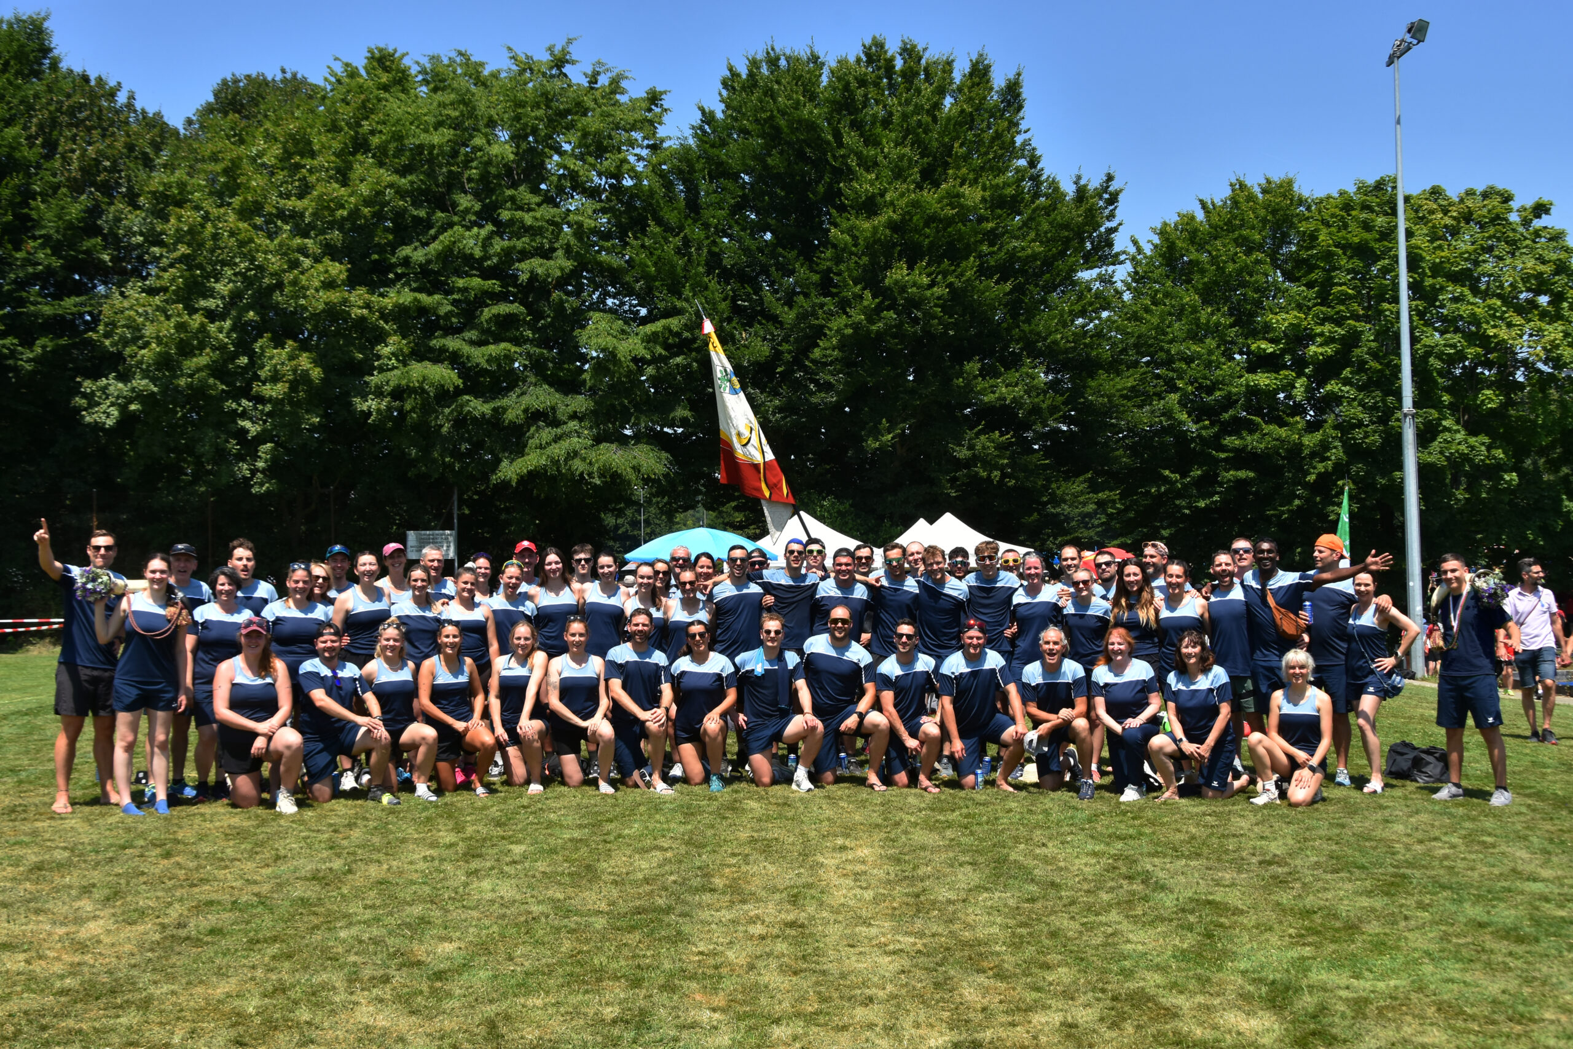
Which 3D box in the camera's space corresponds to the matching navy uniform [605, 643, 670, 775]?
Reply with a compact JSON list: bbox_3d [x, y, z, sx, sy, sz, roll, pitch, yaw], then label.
[{"bbox_3d":[-1.058,1.316,11.550,0.460,0.920,0.460,-1,-2,-8],"label":"matching navy uniform"}]

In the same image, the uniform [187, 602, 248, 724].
[{"bbox_3d":[-4.061,0.991,11.600,0.470,0.890,0.320,0,-3,-14],"label":"uniform"}]

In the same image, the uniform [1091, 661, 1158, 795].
[{"bbox_3d":[2.456,1.459,11.750,0.520,0.970,0.550,-1,-2,6],"label":"uniform"}]

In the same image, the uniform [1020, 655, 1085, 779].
[{"bbox_3d":[1.868,1.358,11.350,0.480,0.840,0.450,-1,-2,-4],"label":"uniform"}]

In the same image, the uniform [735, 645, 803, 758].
[{"bbox_3d":[-0.120,1.239,11.250,0.470,0.770,0.400,0,-1,-7],"label":"uniform"}]

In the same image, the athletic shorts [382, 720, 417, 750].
[{"bbox_3d":[-2.683,1.461,11.150,0.340,0.270,0.340,0,-1,-14],"label":"athletic shorts"}]

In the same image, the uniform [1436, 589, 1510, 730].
[{"bbox_3d":[4.887,0.961,11.500,0.540,1.000,0.340,-3,-3,34],"label":"uniform"}]

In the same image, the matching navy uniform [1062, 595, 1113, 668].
[{"bbox_3d":[2.305,0.821,12.350,0.420,0.580,0.270,-1,-2,5],"label":"matching navy uniform"}]

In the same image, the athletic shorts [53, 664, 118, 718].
[{"bbox_3d":[-4.615,1.080,10.650,0.420,0.390,0.280,-1,-2,-12],"label":"athletic shorts"}]

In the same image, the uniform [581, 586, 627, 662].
[{"bbox_3d":[-1.384,0.743,12.300,0.370,0.580,0.260,-1,-2,-5],"label":"uniform"}]

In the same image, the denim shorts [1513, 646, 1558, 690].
[{"bbox_3d":[7.379,1.413,15.900,0.430,0.420,0.310,-1,-2,0],"label":"denim shorts"}]

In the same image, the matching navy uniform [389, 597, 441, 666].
[{"bbox_3d":[-2.732,0.807,12.000,0.430,0.570,0.290,-1,-3,-7],"label":"matching navy uniform"}]

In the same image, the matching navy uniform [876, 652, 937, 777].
[{"bbox_3d":[0.889,1.408,12.000,0.470,0.940,0.450,-1,-3,-9],"label":"matching navy uniform"}]

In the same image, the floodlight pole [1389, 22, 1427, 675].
[{"bbox_3d":[11.426,-3.216,29.500,0.550,11.900,1.100,0,-2,-24],"label":"floodlight pole"}]

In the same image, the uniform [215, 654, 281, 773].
[{"bbox_3d":[-3.642,1.299,11.000,0.450,0.820,0.420,0,-3,-14],"label":"uniform"}]

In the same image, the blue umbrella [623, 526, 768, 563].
[{"bbox_3d":[-1.159,1.167,22.460,2.130,2.250,2.130,-1,-2,0],"label":"blue umbrella"}]

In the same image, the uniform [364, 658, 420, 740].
[{"bbox_3d":[-2.733,1.208,11.200,0.380,0.600,0.280,-1,-2,-15],"label":"uniform"}]

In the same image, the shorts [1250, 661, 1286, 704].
[{"bbox_3d":[3.705,1.228,12.200,0.410,0.410,0.290,0,-1,9],"label":"shorts"}]

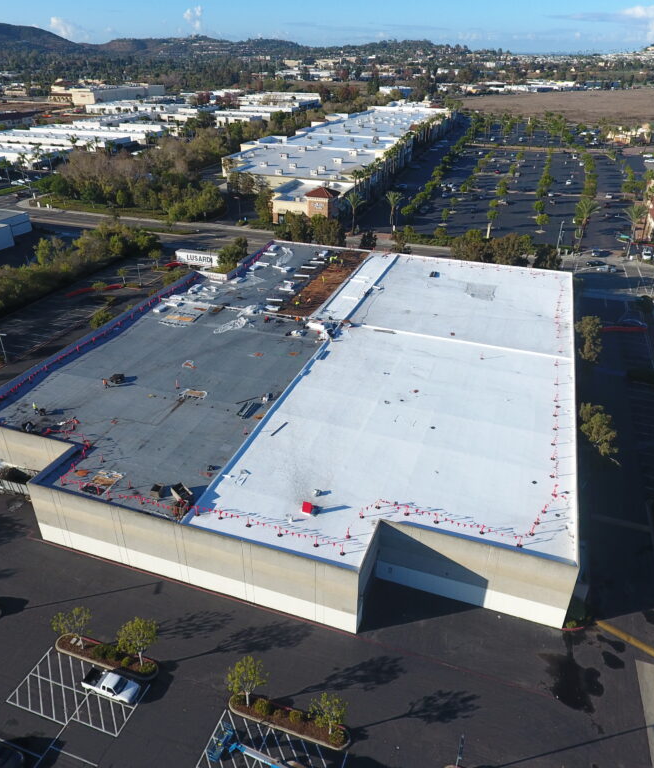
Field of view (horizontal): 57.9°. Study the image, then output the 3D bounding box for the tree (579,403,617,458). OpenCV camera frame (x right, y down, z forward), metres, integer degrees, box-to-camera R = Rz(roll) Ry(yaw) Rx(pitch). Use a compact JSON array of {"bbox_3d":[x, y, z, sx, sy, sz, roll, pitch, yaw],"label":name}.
[{"bbox_3d":[34.542,8.858,76.788,5.600,8.400,5.600,10,31,17],"label":"tree"}]

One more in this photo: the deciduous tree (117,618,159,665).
[{"bbox_3d":[-16.582,23.332,52.390,3.700,5.100,3.700,10,31,17],"label":"deciduous tree"}]

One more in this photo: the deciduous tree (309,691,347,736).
[{"bbox_3d":[0.224,26.649,47.683,3.300,5.680,3.300,0,29,0],"label":"deciduous tree"}]

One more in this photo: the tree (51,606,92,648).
[{"bbox_3d":[-23.080,22.753,54.039,3.500,4.500,3.500,10,31,17],"label":"tree"}]

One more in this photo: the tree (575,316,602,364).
[{"bbox_3d":[41.487,-4.836,95.339,4.800,12.300,4.800,10,31,17],"label":"tree"}]

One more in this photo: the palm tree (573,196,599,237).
[{"bbox_3d":[72.961,-45.619,167.961,6.800,13.950,6.800,10,31,17],"label":"palm tree"}]

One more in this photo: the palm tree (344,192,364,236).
[{"bbox_3d":[7.956,-51.372,178.387,6.200,12.960,6.200,0,29,0],"label":"palm tree"}]

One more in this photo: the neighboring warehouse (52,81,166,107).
[{"bbox_3d":[-244.834,-328.243,663.121,65.000,15.000,125.000,8,30,14],"label":"neighboring warehouse"}]

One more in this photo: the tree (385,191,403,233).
[{"bbox_3d":[19.782,-50.210,175.676,5.800,13.000,5.800,10,31,17],"label":"tree"}]

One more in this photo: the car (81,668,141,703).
[{"bbox_3d":[-18.524,25.965,51.188,5.100,1.680,1.800,10,31,16],"label":"car"}]

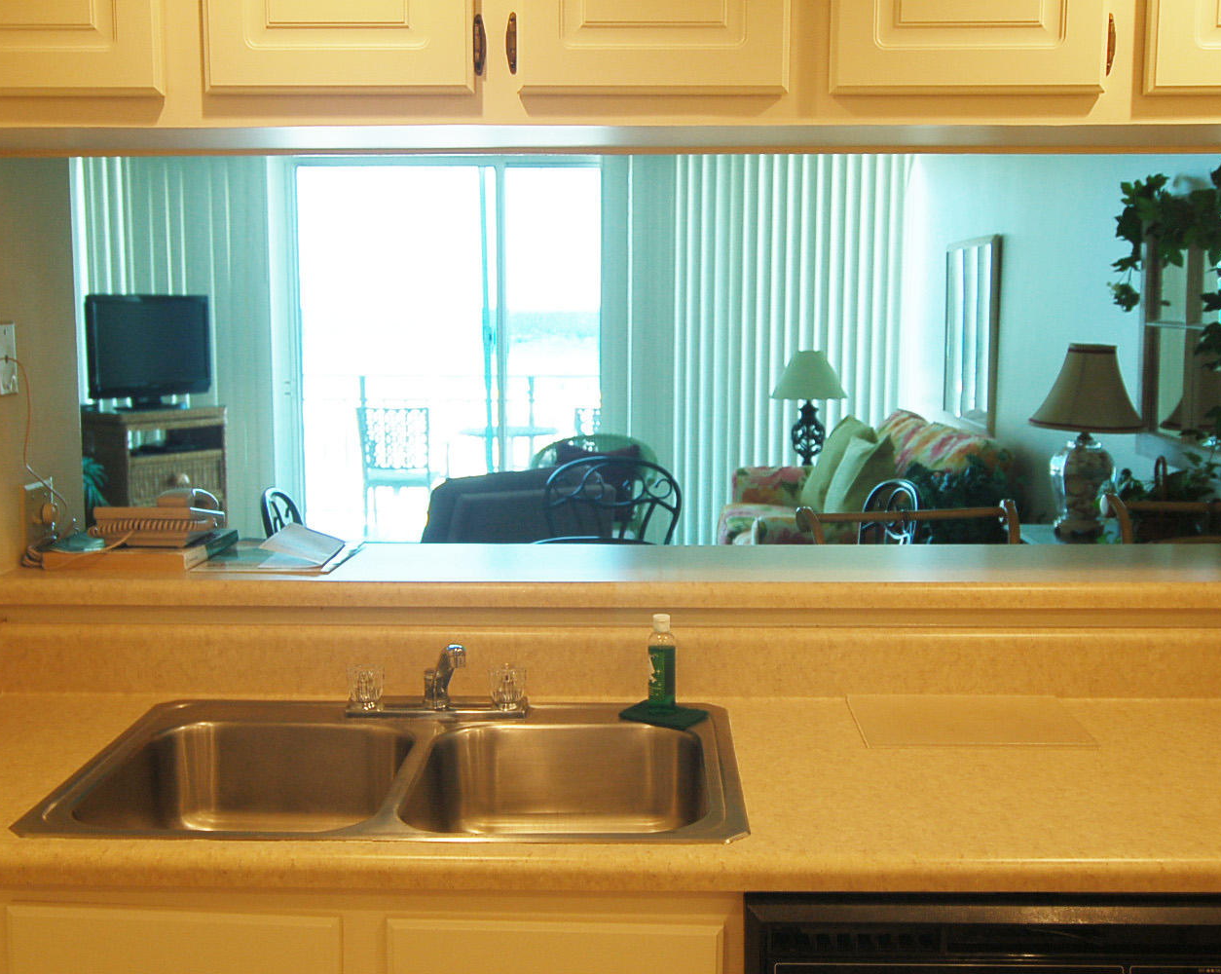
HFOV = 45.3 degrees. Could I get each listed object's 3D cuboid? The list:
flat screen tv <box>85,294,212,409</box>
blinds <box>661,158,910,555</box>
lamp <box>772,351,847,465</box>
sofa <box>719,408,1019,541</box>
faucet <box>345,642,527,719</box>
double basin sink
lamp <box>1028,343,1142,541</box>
[{"bbox_3d":[-2.367,-0.690,7.492,0.210,0.580,0.780,5,9,35],"label":"flat screen tv"},{"bbox_3d":[0.957,-0.770,8.305,1.430,2.420,0.100,0,7,1],"label":"blinds"},{"bbox_3d":[1.084,-0.407,7.995,0.405,0.670,0.405,0,7,1],"label":"lamp"},{"bbox_3d":[1.080,0.179,6.779,1.020,0.940,2.000,0,7,1],"label":"sofa"},{"bbox_3d":[-0.243,0.259,2.018,0.256,0.150,0.210,-1,7,-5],"label":"faucet"},{"bbox_3d":[-0.255,0.431,1.889,0.836,0.170,0.560,0,7,1],"label":"double basin sink"},{"bbox_3d":[1.416,-0.131,4.376,0.340,0.600,0.340,0,7,1],"label":"lamp"}]

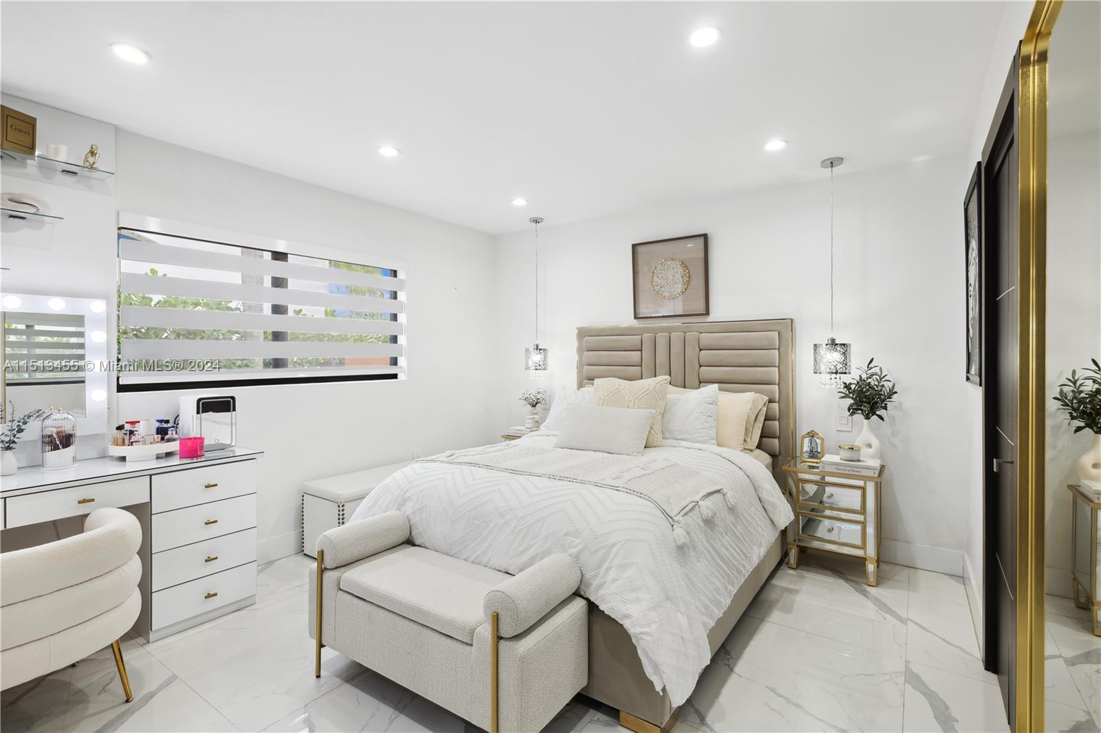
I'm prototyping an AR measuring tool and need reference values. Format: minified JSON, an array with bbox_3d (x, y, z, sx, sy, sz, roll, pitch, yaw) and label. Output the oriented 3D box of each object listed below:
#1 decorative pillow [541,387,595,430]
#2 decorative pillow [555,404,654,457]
[{"bbox_3d":[0.283,0.325,3.742,0.660,0.430,0.160,0,-29,37],"label":"decorative pillow"},{"bbox_3d":[0.324,0.386,3.014,0.580,0.310,0.140,0,-26,37],"label":"decorative pillow"}]

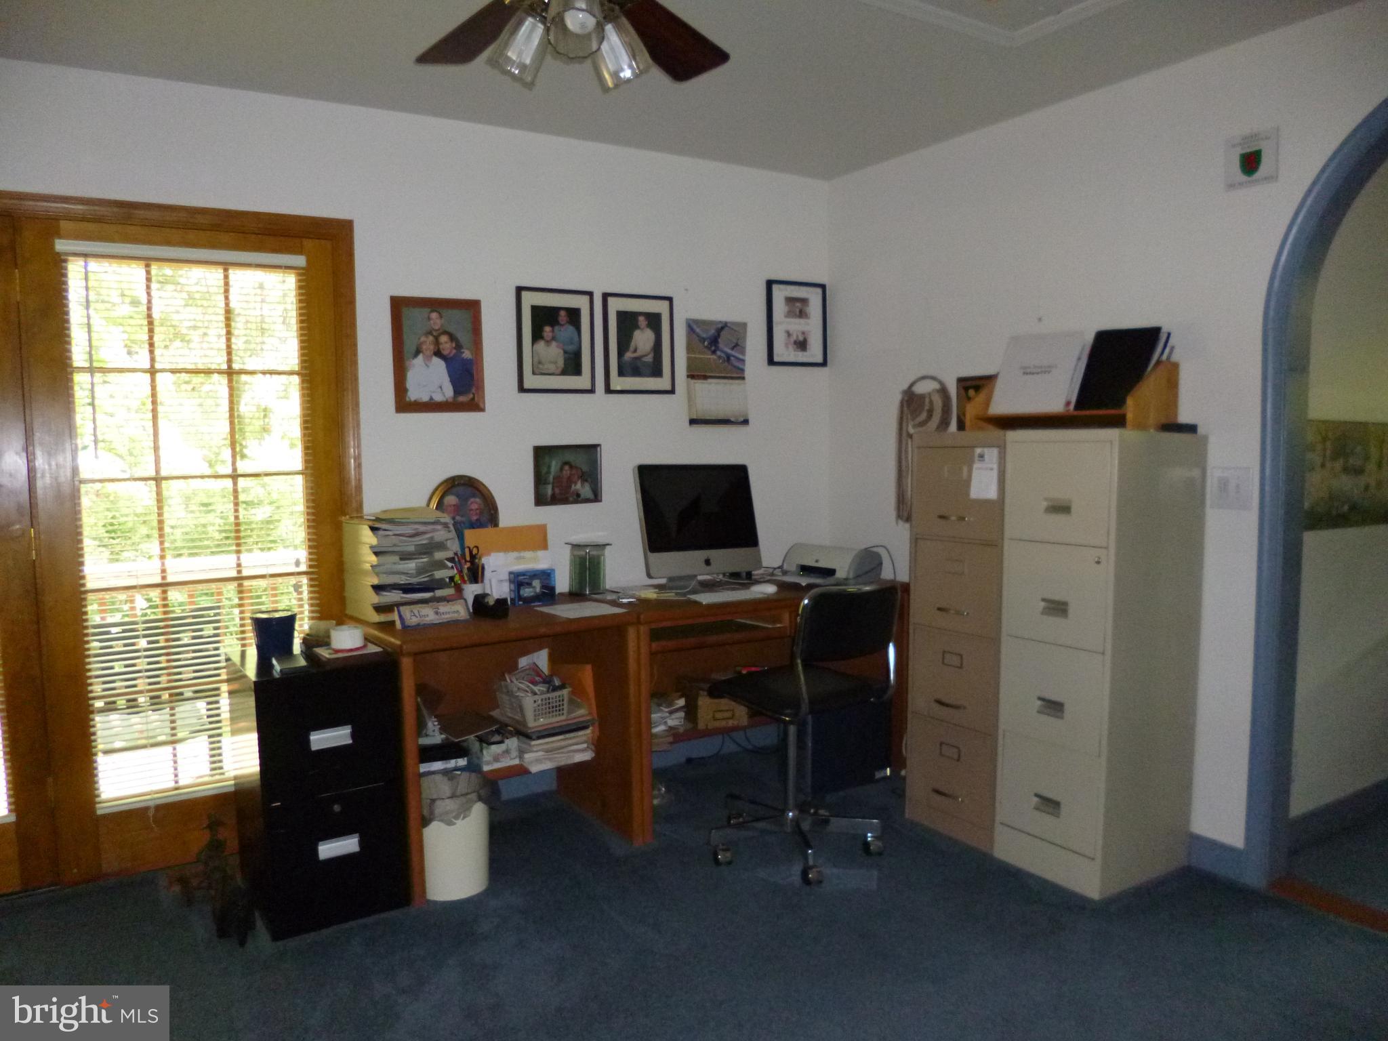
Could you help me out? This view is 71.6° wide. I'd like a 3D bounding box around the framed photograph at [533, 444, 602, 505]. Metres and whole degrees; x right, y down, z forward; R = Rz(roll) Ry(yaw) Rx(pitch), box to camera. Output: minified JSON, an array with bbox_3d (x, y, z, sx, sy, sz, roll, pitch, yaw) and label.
[{"bbox_3d":[-0.467,-0.170,3.592,0.274,0.220,0.022,-4,6,-32],"label":"framed photograph"}]

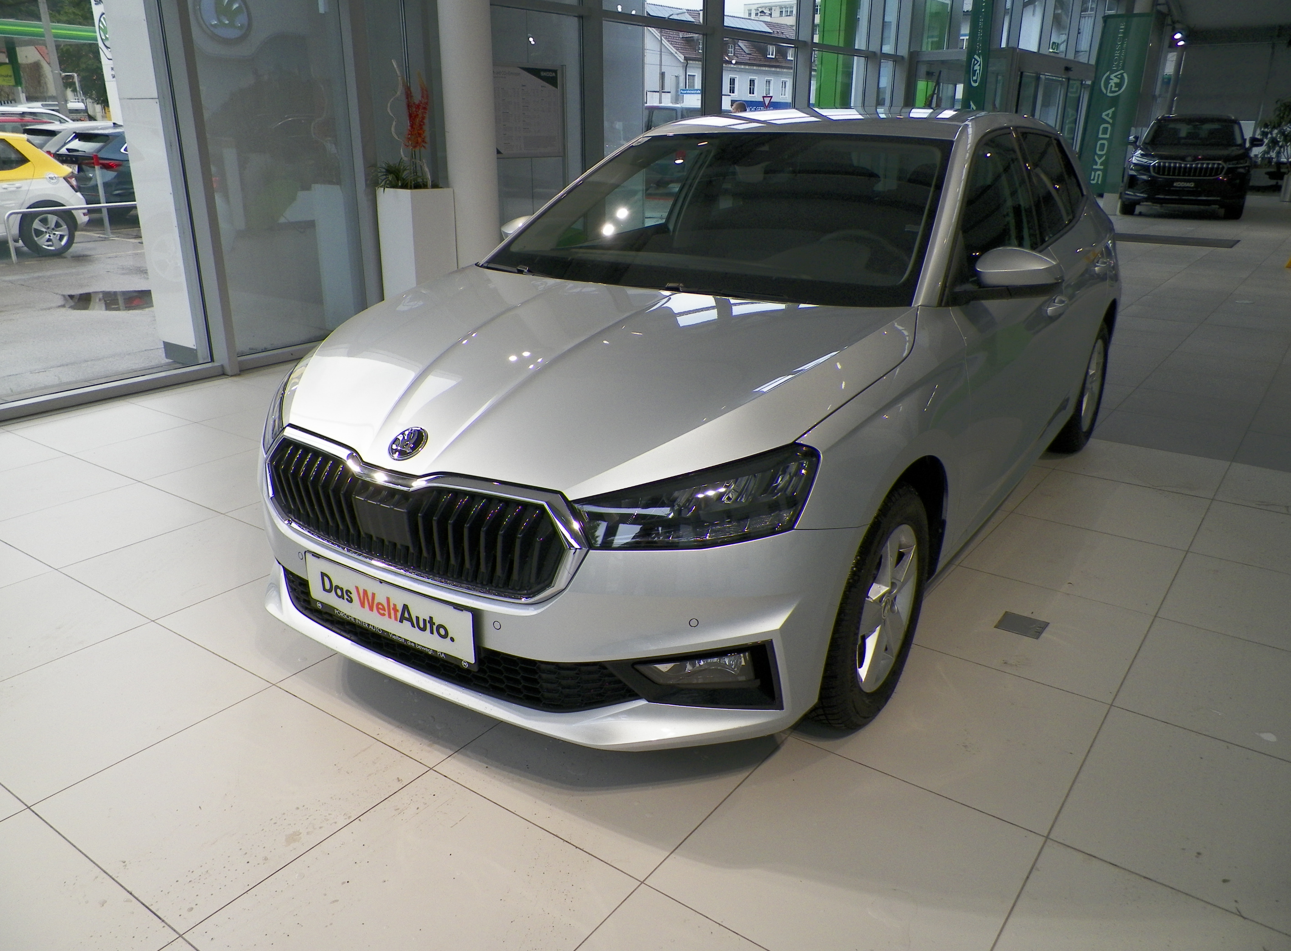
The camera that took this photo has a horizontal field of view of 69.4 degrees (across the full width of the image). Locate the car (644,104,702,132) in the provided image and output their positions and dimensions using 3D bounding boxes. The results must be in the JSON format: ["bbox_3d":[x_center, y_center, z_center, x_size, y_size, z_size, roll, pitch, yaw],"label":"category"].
[{"bbox_3d":[0.807,-9.454,26.745,1.900,1.990,4.800,5,21,14],"label":"car"}]

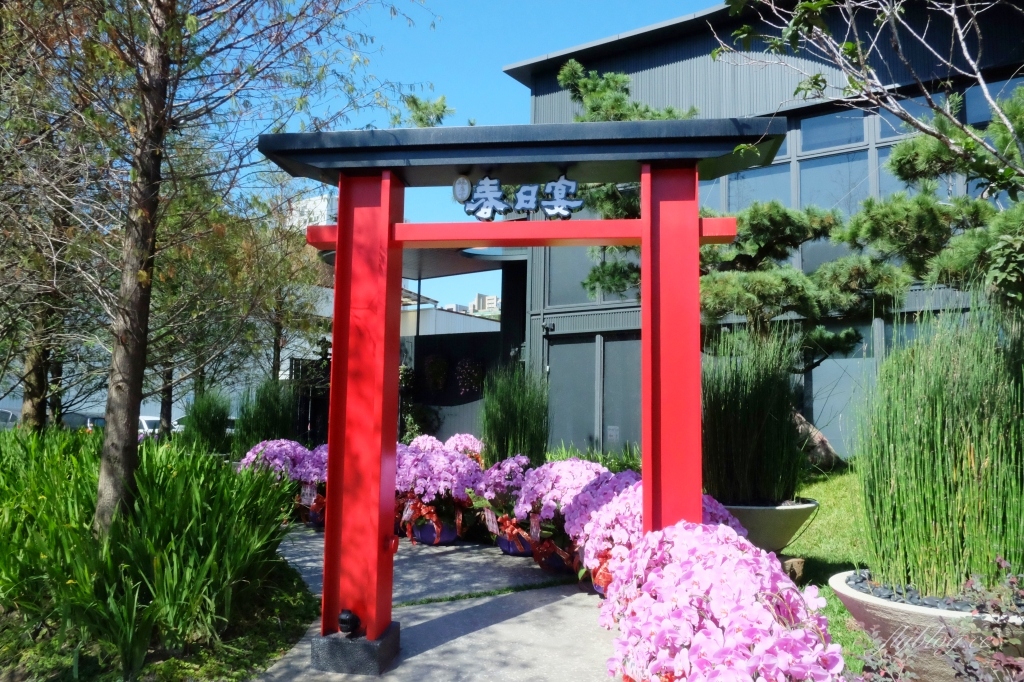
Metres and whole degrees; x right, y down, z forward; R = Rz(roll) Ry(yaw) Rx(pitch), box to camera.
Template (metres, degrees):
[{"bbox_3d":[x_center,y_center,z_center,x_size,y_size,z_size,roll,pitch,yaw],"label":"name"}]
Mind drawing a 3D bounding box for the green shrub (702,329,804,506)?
[{"bbox_3d":[2.193,0.711,7.000,0.930,1.570,0.930,1,-6,0],"label":"green shrub"}]

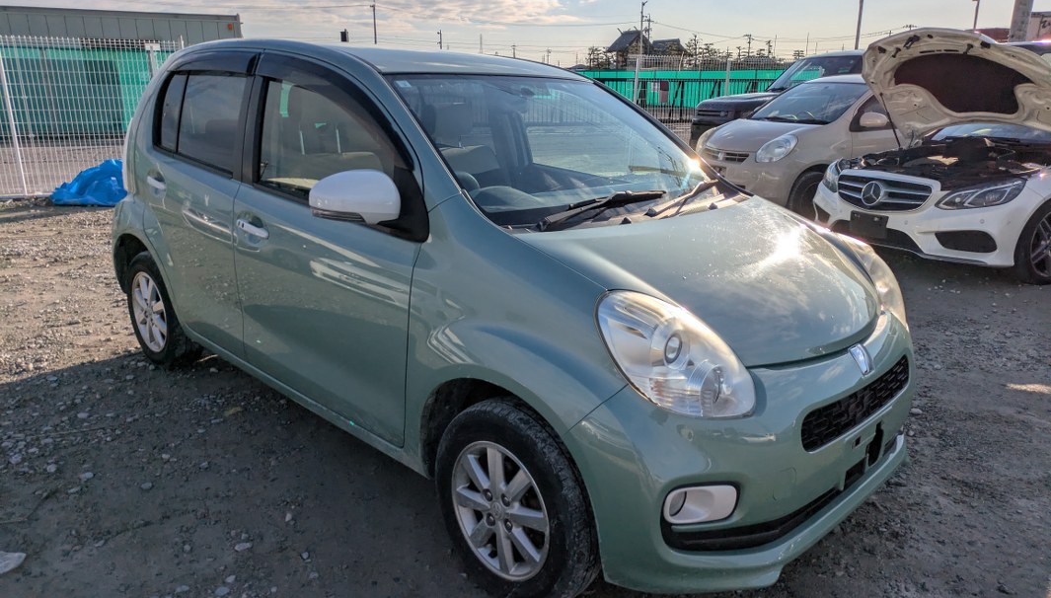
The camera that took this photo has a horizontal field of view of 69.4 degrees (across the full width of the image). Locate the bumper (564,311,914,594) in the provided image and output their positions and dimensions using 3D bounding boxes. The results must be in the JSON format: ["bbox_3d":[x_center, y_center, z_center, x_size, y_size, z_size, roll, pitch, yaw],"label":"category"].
[{"bbox_3d":[0.815,0.357,2.270,0.460,0.590,1.650,16,21,42],"label":"bumper"}]

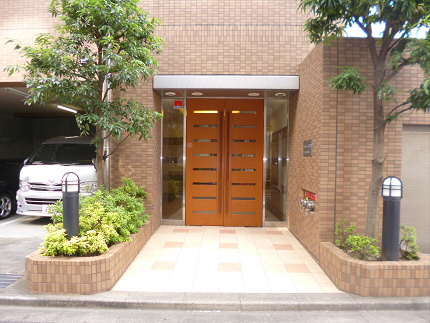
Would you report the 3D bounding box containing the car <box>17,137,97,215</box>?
[{"bbox_3d":[-3.450,0.350,8.650,1.740,1.980,4.700,1,1,2],"label":"car"}]

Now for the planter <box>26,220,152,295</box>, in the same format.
[{"bbox_3d":[-1.650,1.277,4.320,1.000,0.370,2.030,1,1,2],"label":"planter"}]

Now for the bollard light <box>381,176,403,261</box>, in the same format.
[{"bbox_3d":[2.110,0.685,3.550,0.235,1.000,0.235,1,1,2],"label":"bollard light"}]

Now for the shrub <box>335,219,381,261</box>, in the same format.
[{"bbox_3d":[1.770,0.950,3.680,0.570,0.460,0.430,1,1,2],"label":"shrub"}]

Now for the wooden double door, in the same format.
[{"bbox_3d":[0.204,0.029,6.100,1.580,2.590,0.120,1,1,2],"label":"wooden double door"}]

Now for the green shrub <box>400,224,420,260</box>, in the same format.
[{"bbox_3d":[2.360,0.975,3.600,0.280,0.430,0.280,1,1,2],"label":"green shrub"}]

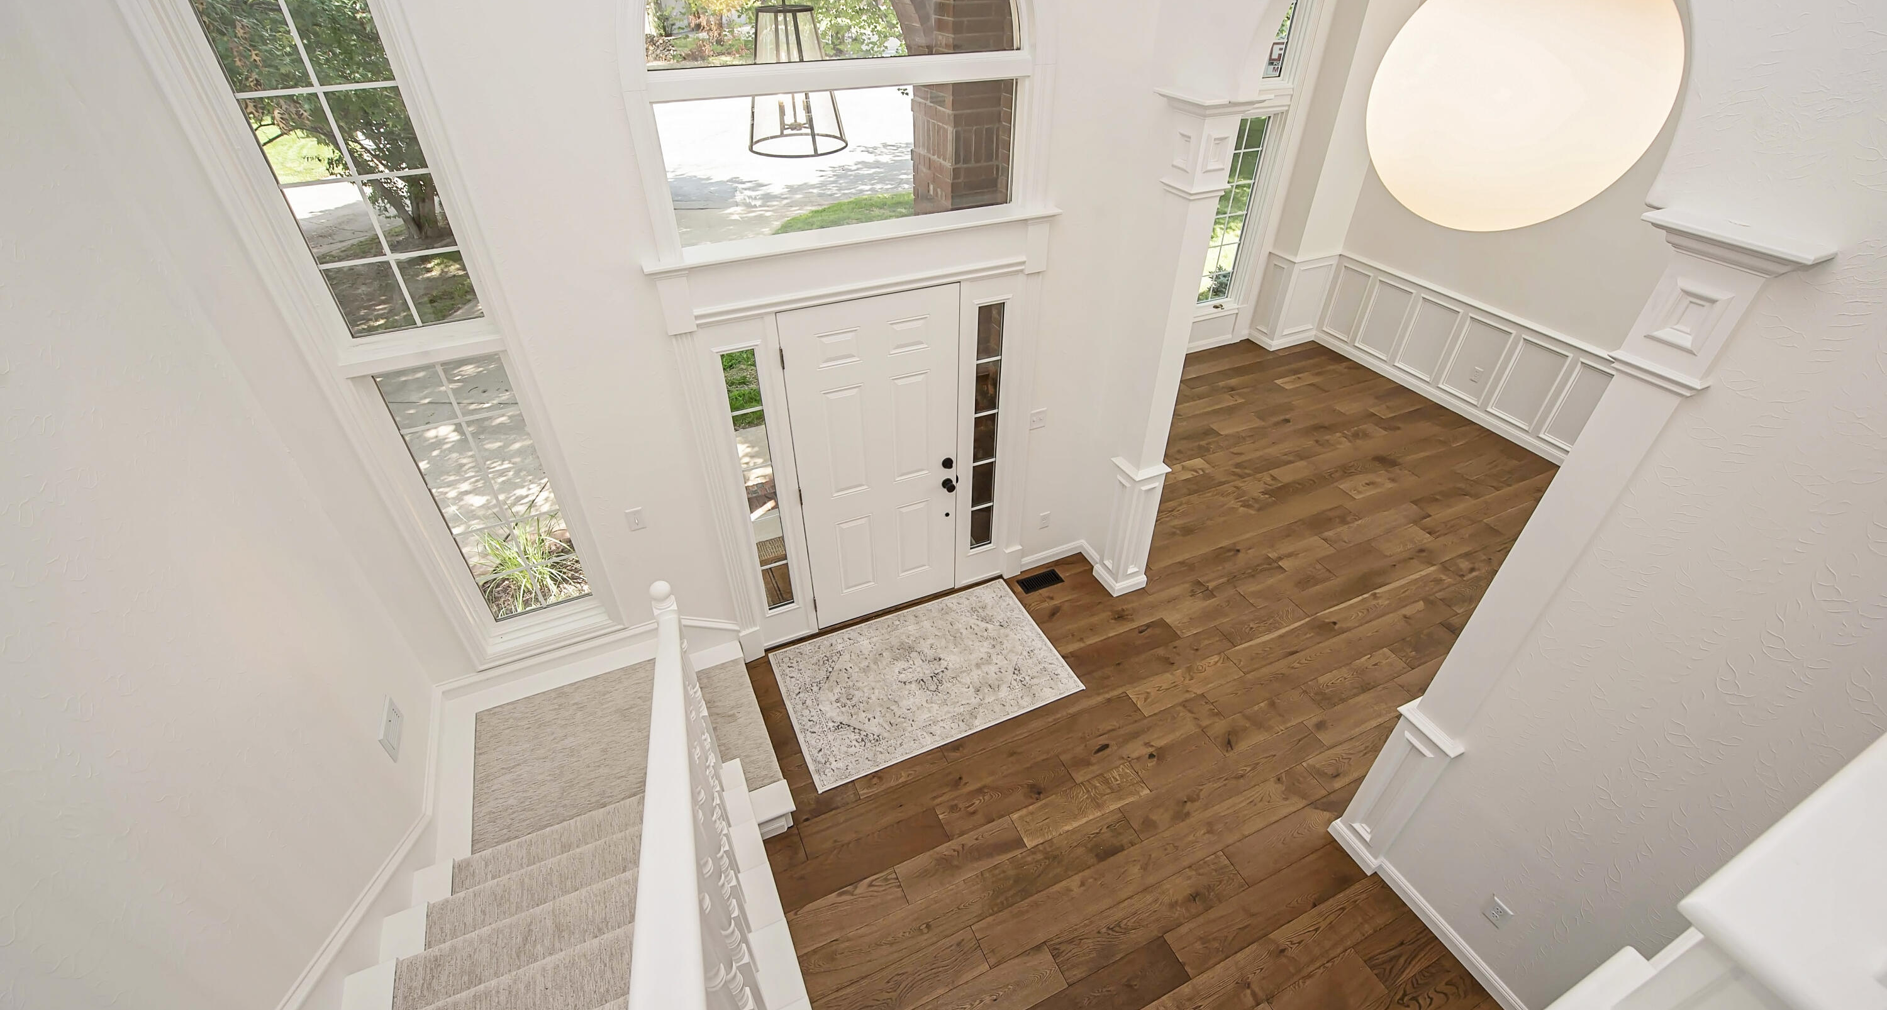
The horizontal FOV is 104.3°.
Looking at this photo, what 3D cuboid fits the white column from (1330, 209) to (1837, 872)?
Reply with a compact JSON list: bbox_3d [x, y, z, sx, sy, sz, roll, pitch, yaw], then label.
[{"bbox_3d":[1.997,0.453,2.615,0.360,2.820,0.340,-15,39,-19],"label":"white column"}]

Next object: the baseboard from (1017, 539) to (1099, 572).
[{"bbox_3d":[0.804,0.403,4.957,0.500,0.120,0.240,-15,39,-19],"label":"baseboard"}]

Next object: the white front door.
[{"bbox_3d":[-0.343,-0.169,4.075,0.922,2.035,0.050,-15,39,-19],"label":"white front door"}]

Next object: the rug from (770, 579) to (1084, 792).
[{"bbox_3d":[-0.114,0.967,4.287,1.574,0.012,1.008,-15,39,-19],"label":"rug"}]

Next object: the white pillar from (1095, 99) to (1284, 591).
[{"bbox_3d":[1.182,-0.646,4.062,0.360,2.870,0.340,-15,39,-19],"label":"white pillar"}]

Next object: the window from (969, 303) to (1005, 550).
[{"bbox_3d":[0.244,-0.388,4.235,0.155,1.630,0.040,-15,39,-19],"label":"window"}]

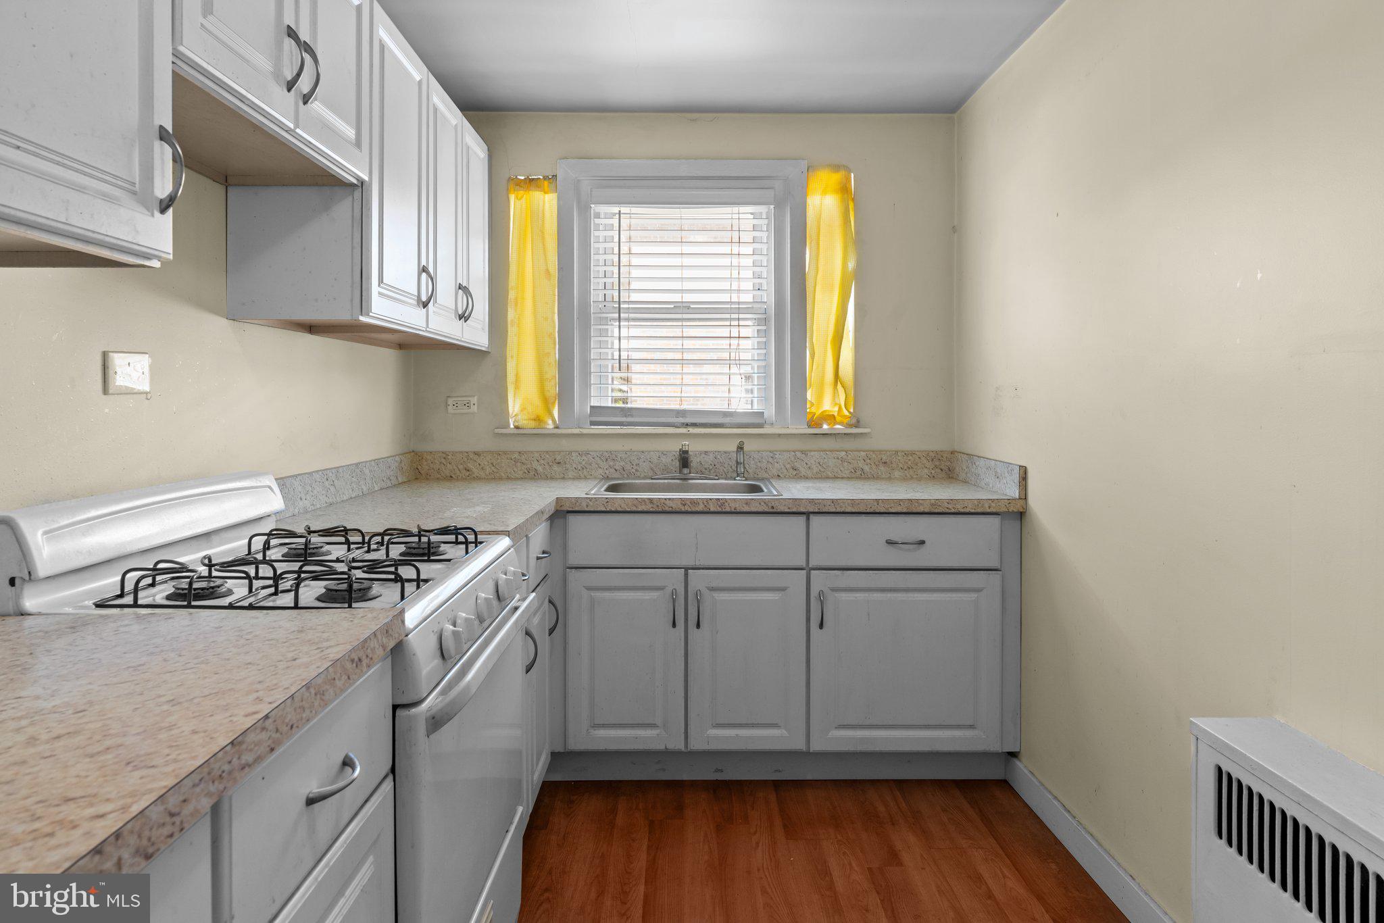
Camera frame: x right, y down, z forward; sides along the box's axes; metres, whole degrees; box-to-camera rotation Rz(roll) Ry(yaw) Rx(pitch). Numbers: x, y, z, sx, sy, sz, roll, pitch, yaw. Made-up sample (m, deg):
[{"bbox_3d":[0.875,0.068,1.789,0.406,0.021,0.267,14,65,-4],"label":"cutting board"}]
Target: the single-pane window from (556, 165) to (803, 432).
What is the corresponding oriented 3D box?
[{"bbox_3d":[-0.038,-0.662,3.345,0.970,1.060,0.100,0,3,-1],"label":"single-pane window"}]

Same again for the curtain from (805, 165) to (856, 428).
[{"bbox_3d":[0.546,-0.652,3.335,0.200,1.035,0.060,0,3,-1],"label":"curtain"}]

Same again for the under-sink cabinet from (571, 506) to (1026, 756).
[{"bbox_3d":[0.317,0.535,3.025,1.470,0.780,0.610,0,3,-1],"label":"under-sink cabinet"}]

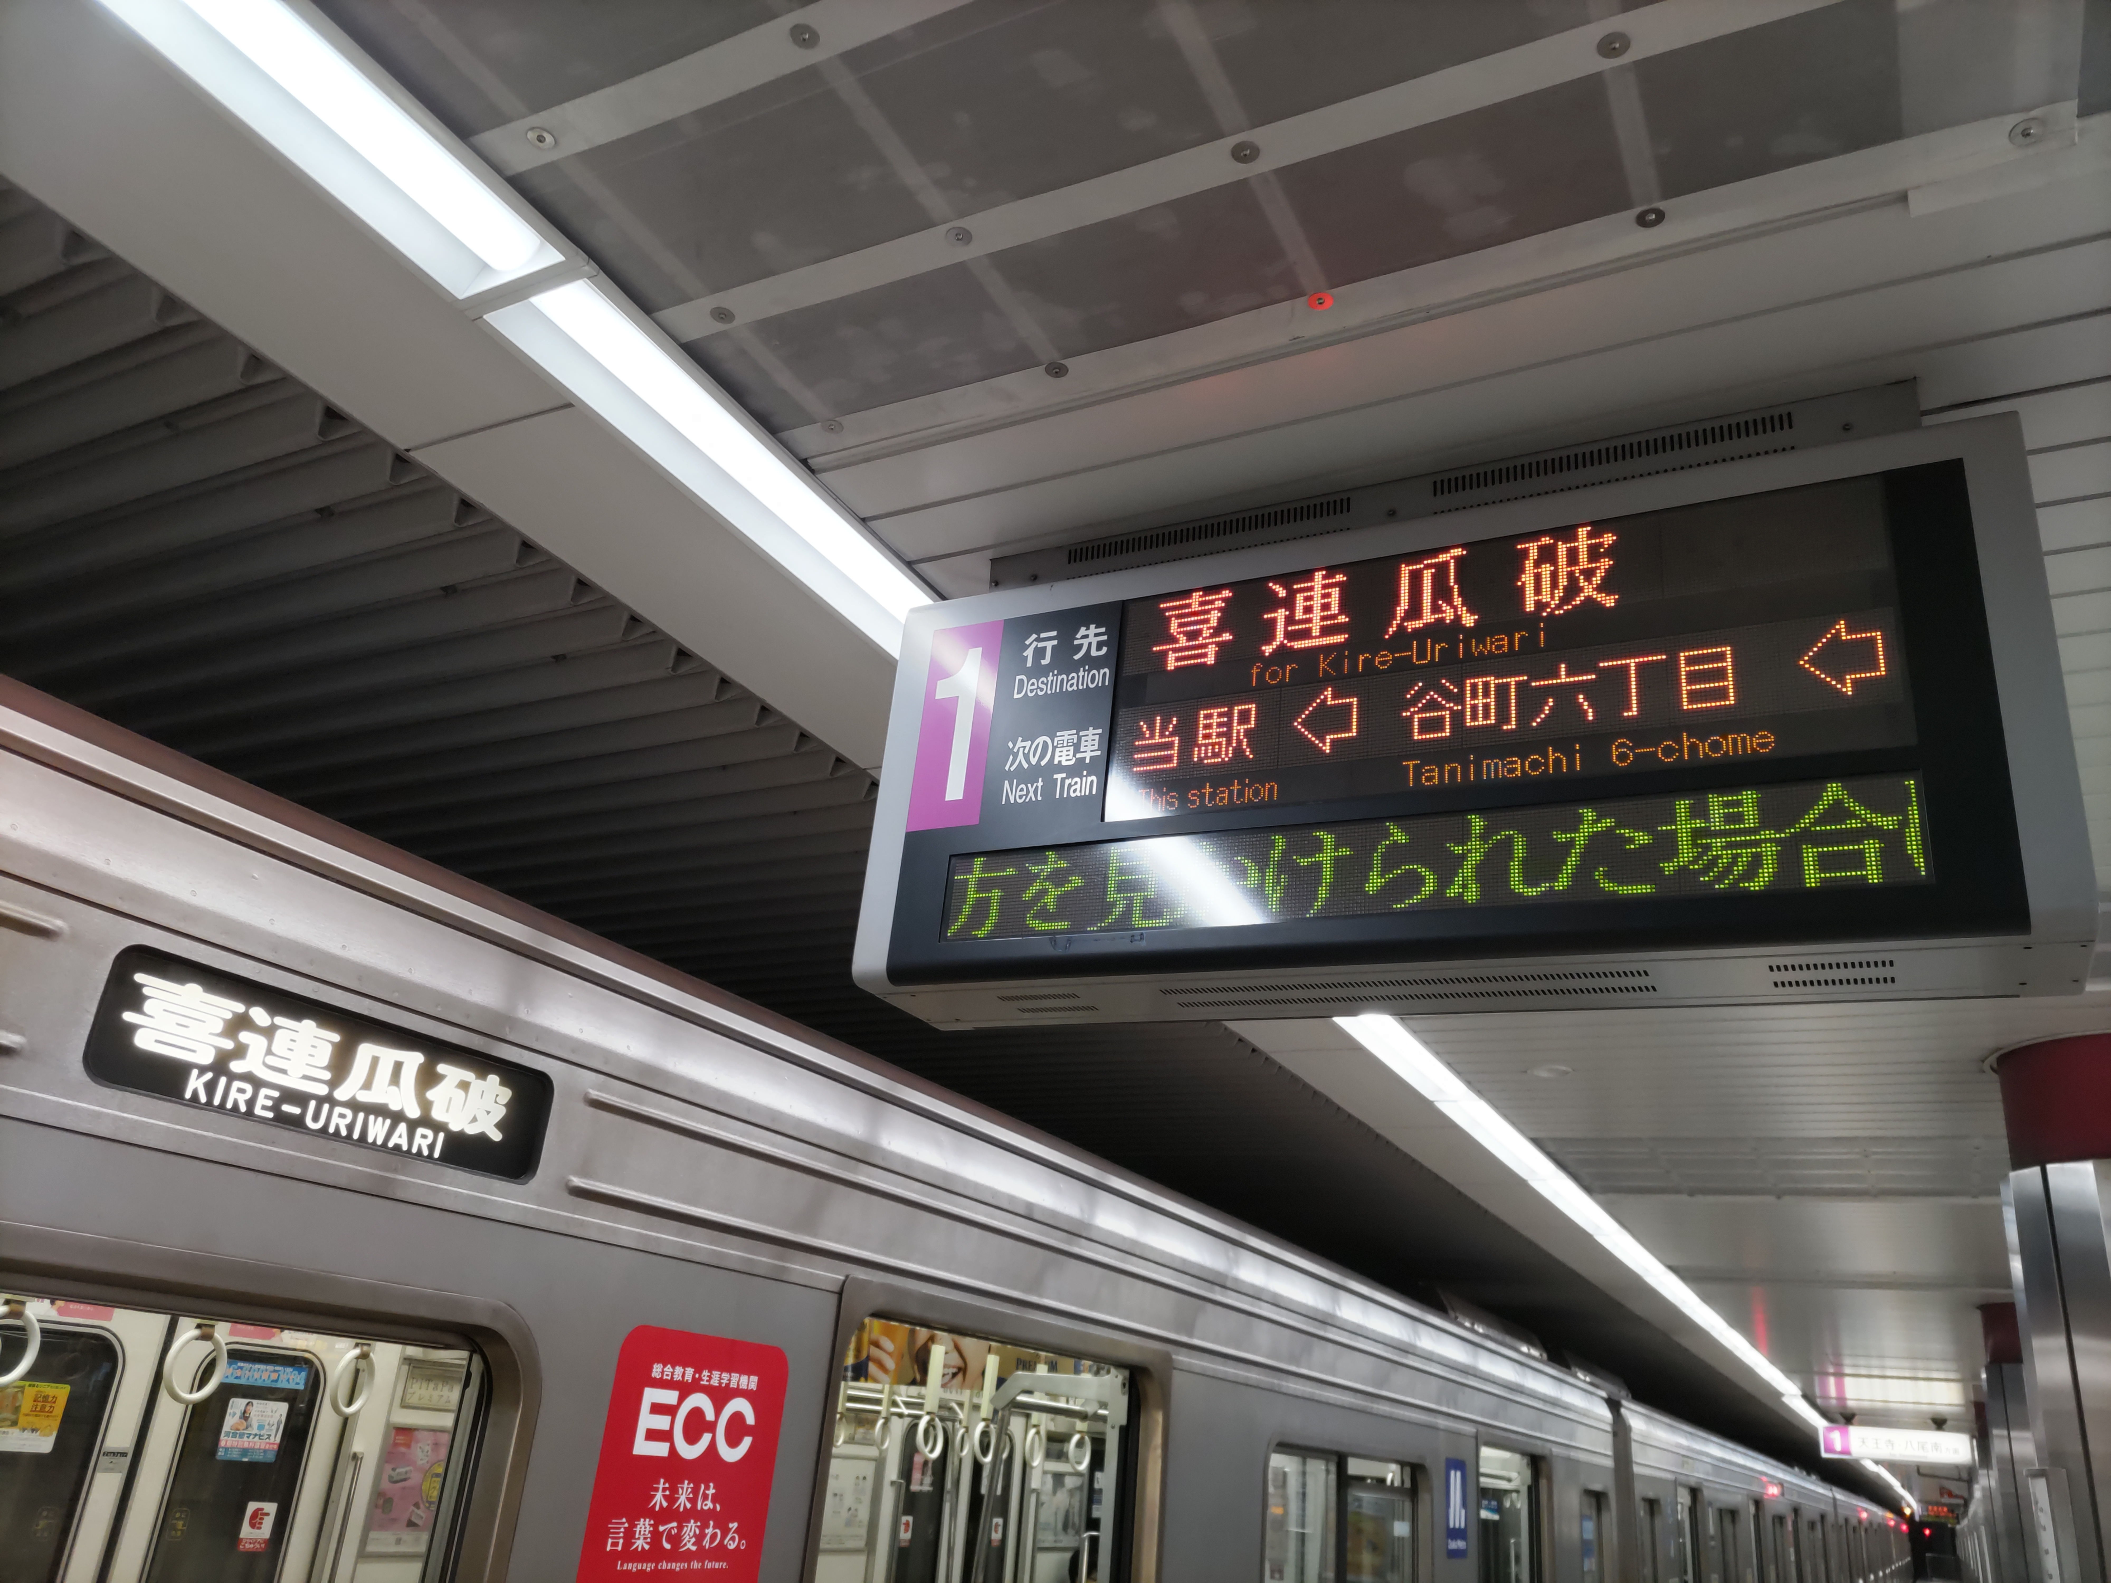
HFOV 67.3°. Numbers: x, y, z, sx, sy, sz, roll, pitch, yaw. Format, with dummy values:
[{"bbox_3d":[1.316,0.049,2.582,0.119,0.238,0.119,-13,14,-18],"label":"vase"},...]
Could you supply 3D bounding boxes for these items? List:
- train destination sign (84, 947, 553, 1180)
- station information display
[{"bbox_3d":[-0.845,0.342,1.893,0.030,0.142,0.645,-6,-25,27],"label":"train destination sign"},{"bbox_3d":[0.372,-0.019,1.724,1.209,0.497,0.205,-6,-25,27],"label":"station information display"}]

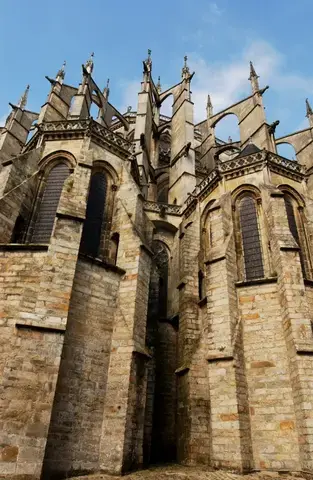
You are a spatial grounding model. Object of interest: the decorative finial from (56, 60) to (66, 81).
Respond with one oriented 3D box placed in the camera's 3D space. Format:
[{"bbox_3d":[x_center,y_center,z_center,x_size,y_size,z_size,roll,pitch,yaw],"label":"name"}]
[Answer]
[{"bbox_3d":[-9.743,-17.737,34.701,0.850,3.205,0.850,-18,-35,33],"label":"decorative finial"}]

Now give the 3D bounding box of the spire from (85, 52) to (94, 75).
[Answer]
[{"bbox_3d":[-6.627,-17.938,33.707,0.800,3.540,0.800,0,-29,6],"label":"spire"}]

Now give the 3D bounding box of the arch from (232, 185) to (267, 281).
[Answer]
[{"bbox_3d":[5.038,-0.435,17.771,1.700,5.850,0.600,-13,-33,26],"label":"arch"}]

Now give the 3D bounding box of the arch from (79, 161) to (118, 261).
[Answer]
[{"bbox_3d":[-2.965,-1.587,16.583,1.800,5.800,0.600,24,-35,-32],"label":"arch"}]

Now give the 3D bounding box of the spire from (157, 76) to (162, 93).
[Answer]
[{"bbox_3d":[0.322,-18.455,39.054,0.550,3.169,0.550,2,-29,2],"label":"spire"}]

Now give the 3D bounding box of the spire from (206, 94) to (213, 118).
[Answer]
[{"bbox_3d":[6.683,-16.834,41.665,0.700,4.267,0.700,13,-30,-18],"label":"spire"}]

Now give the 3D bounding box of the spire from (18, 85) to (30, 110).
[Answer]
[{"bbox_3d":[-14.928,-16.312,37.871,0.950,4.071,0.950,26,-36,-35],"label":"spire"}]

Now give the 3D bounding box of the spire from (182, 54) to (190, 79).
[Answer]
[{"bbox_3d":[3.024,-17.692,33.749,0.750,3.856,0.750,20,-33,-27],"label":"spire"}]

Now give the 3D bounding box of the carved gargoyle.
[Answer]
[{"bbox_3d":[10.618,-10.080,29.823,0.500,0.700,1.400,19,-33,-27],"label":"carved gargoyle"}]

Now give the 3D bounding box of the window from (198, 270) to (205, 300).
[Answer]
[{"bbox_3d":[2.677,2.683,19.614,0.420,1.800,0.350,2,-29,3],"label":"window"}]

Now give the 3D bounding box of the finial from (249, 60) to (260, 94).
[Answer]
[{"bbox_3d":[10.359,-17.213,34.791,0.950,5.447,0.950,19,-33,-27],"label":"finial"}]

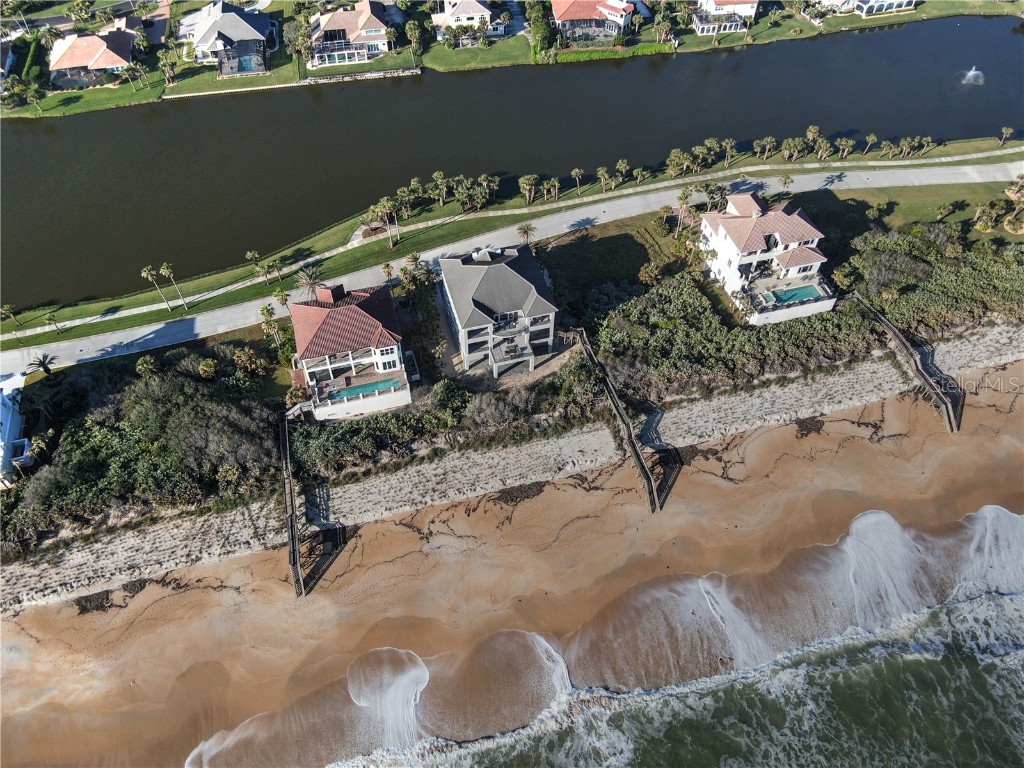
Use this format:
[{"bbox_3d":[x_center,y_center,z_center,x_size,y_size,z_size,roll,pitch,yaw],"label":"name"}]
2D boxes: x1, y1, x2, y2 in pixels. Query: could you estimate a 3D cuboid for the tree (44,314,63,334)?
[{"bbox_3d":[-87.770,-11.466,136.177,2.800,5.000,2.800,1,49,0],"label":"tree"}]

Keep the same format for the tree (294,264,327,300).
[{"bbox_3d":[-38.589,-17.363,138.870,6.000,9.200,6.000,1,49,0],"label":"tree"}]

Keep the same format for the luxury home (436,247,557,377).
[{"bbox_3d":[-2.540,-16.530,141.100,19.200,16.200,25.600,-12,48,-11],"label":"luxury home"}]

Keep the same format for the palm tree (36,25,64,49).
[{"bbox_3d":[-137.281,-101.996,212.836,7.000,7.600,7.000,1,49,0],"label":"palm tree"}]

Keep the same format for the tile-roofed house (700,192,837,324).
[{"bbox_3d":[55.780,-29.260,152.930,20.800,16.500,27.100,-11,48,-10],"label":"tile-roofed house"}]

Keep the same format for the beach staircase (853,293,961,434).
[{"bbox_3d":[74.883,-4.979,134.805,2.820,6.050,32.290,-13,50,-12],"label":"beach staircase"}]

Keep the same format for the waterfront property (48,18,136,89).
[{"bbox_3d":[-140.320,-111.360,238.150,25.800,8.500,33.500,-13,48,-12],"label":"waterfront property"}]

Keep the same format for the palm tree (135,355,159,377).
[{"bbox_3d":[-65.284,-2.467,127.638,3.800,5.000,3.800,1,49,0],"label":"palm tree"}]

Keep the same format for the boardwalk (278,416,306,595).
[{"bbox_3d":[-35.318,18.664,113.188,1.730,5.450,30.910,-11,50,-10],"label":"boardwalk"}]

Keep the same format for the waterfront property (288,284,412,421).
[{"bbox_3d":[-30.320,-8.270,133.250,19.100,16.300,22.600,-12,48,-11],"label":"waterfront property"}]

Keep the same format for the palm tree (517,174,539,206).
[{"bbox_3d":[4.270,-48.970,180.250,4.900,7.840,4.900,0,47,0],"label":"palm tree"}]

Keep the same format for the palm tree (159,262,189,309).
[{"bbox_3d":[-65.015,-18.657,137.893,3.000,11.900,3.000,1,49,0],"label":"palm tree"}]

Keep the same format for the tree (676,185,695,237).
[{"bbox_3d":[40.140,-40.270,167.100,4.300,12.740,4.300,0,47,0],"label":"tree"}]

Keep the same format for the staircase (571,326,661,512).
[{"bbox_3d":[18.617,5.263,125.165,2.400,6.050,37.130,-13,50,-11],"label":"staircase"}]

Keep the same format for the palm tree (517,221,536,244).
[{"bbox_3d":[3.500,-33.480,164.970,4.600,7.450,4.600,0,47,0],"label":"palm tree"}]

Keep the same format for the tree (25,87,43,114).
[{"bbox_3d":[-128.939,-76.683,192.638,3.700,5.800,3.700,1,49,0],"label":"tree"}]

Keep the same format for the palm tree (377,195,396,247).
[{"bbox_3d":[-28.540,-37.030,164.620,4.400,13.070,4.400,0,47,0],"label":"palm tree"}]

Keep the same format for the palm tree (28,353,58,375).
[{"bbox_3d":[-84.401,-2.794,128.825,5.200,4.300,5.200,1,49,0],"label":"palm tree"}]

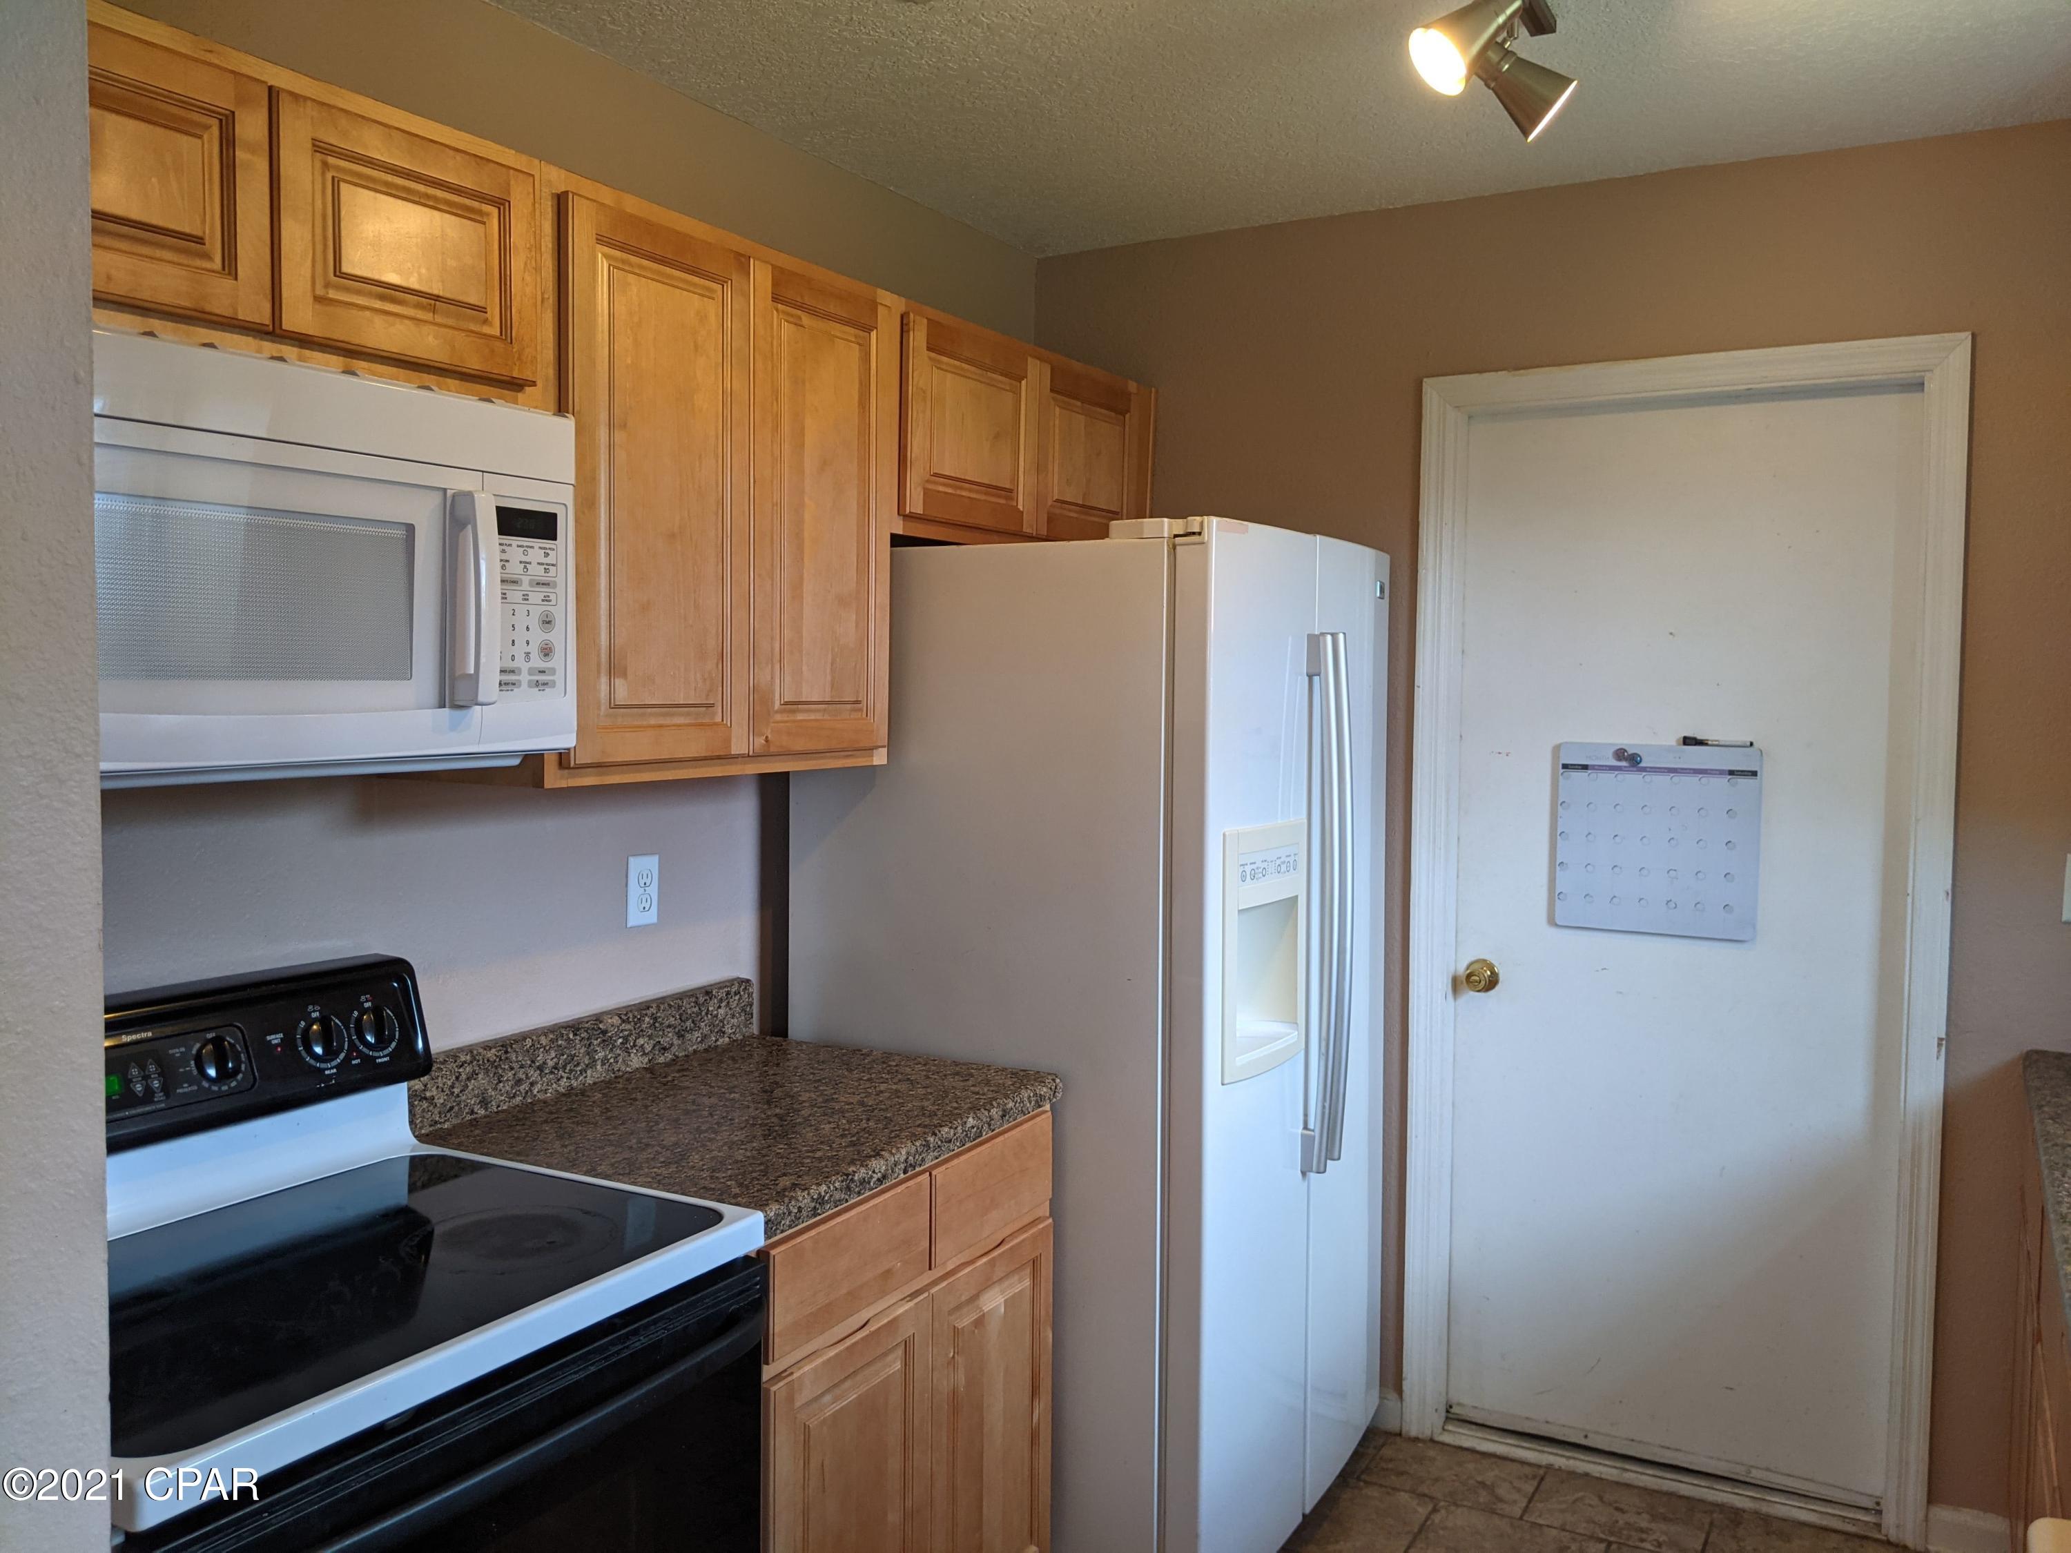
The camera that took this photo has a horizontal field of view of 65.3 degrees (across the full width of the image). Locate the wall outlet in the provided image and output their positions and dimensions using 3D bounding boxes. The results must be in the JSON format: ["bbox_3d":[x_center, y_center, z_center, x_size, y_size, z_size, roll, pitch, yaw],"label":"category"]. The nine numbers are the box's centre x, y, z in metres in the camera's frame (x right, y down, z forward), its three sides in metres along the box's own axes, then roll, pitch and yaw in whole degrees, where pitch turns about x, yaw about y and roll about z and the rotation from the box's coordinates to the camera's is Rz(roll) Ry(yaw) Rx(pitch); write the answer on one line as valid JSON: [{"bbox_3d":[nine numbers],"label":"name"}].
[{"bbox_3d":[-0.635,0.187,2.633,0.008,0.115,0.071,2,4,29],"label":"wall outlet"}]

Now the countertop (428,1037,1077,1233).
[{"bbox_3d":[-0.411,0.508,2.400,0.629,0.042,0.763,2,4,29],"label":"countertop"}]

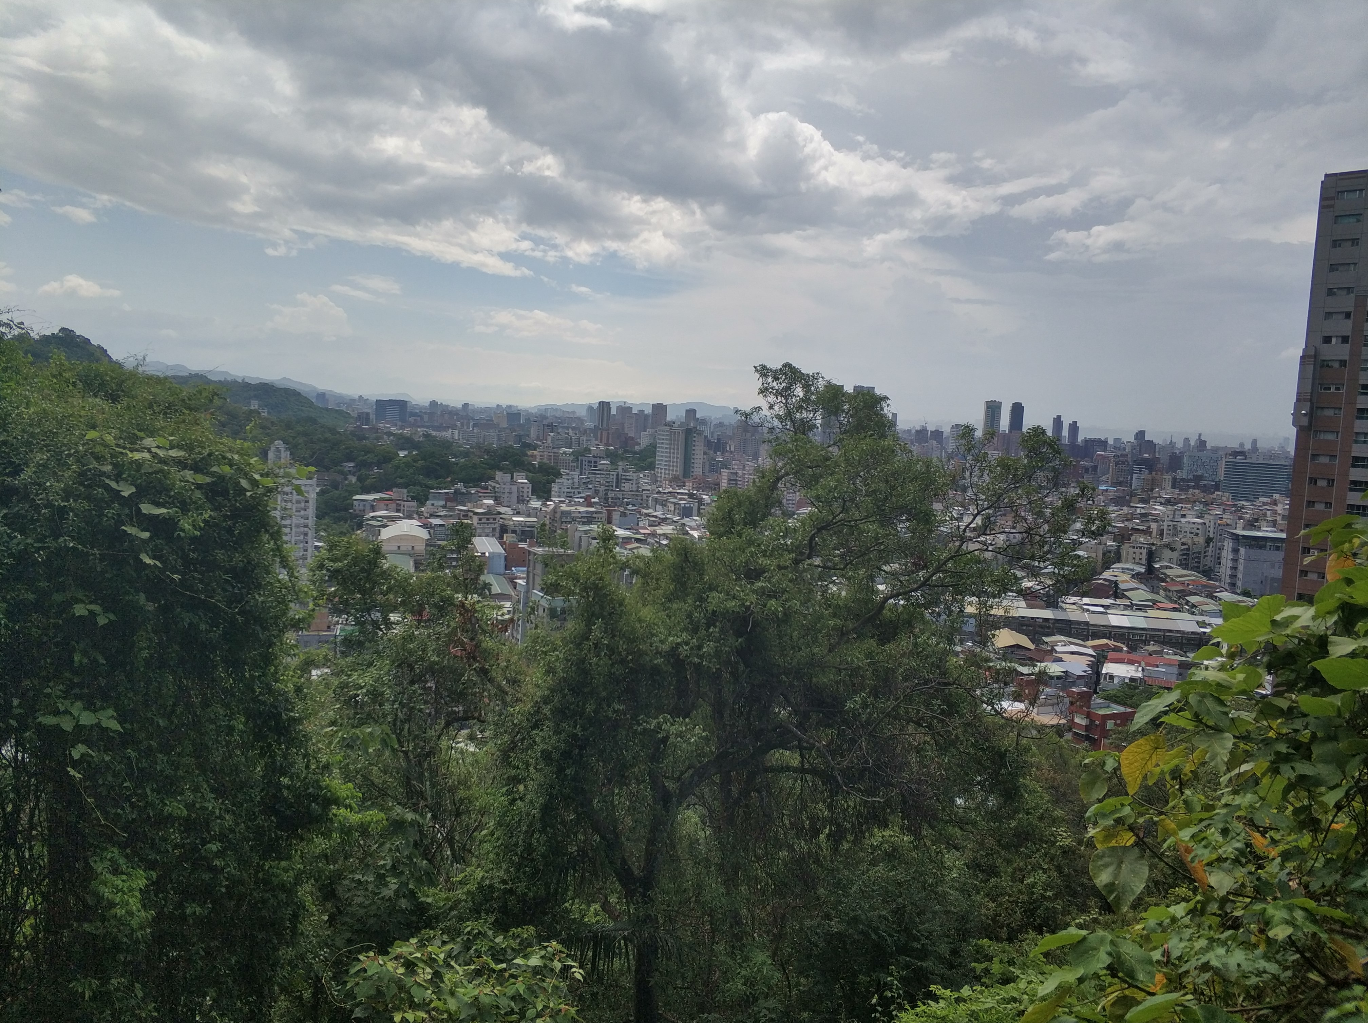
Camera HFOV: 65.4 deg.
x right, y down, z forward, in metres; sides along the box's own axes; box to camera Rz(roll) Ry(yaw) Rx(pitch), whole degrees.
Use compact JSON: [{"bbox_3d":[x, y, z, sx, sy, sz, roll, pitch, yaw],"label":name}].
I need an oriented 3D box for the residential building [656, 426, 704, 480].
[{"bbox_3d":[-3.820,-46.030,945.000,29.700,56.650,27.000,7,7,38],"label":"residential building"}]

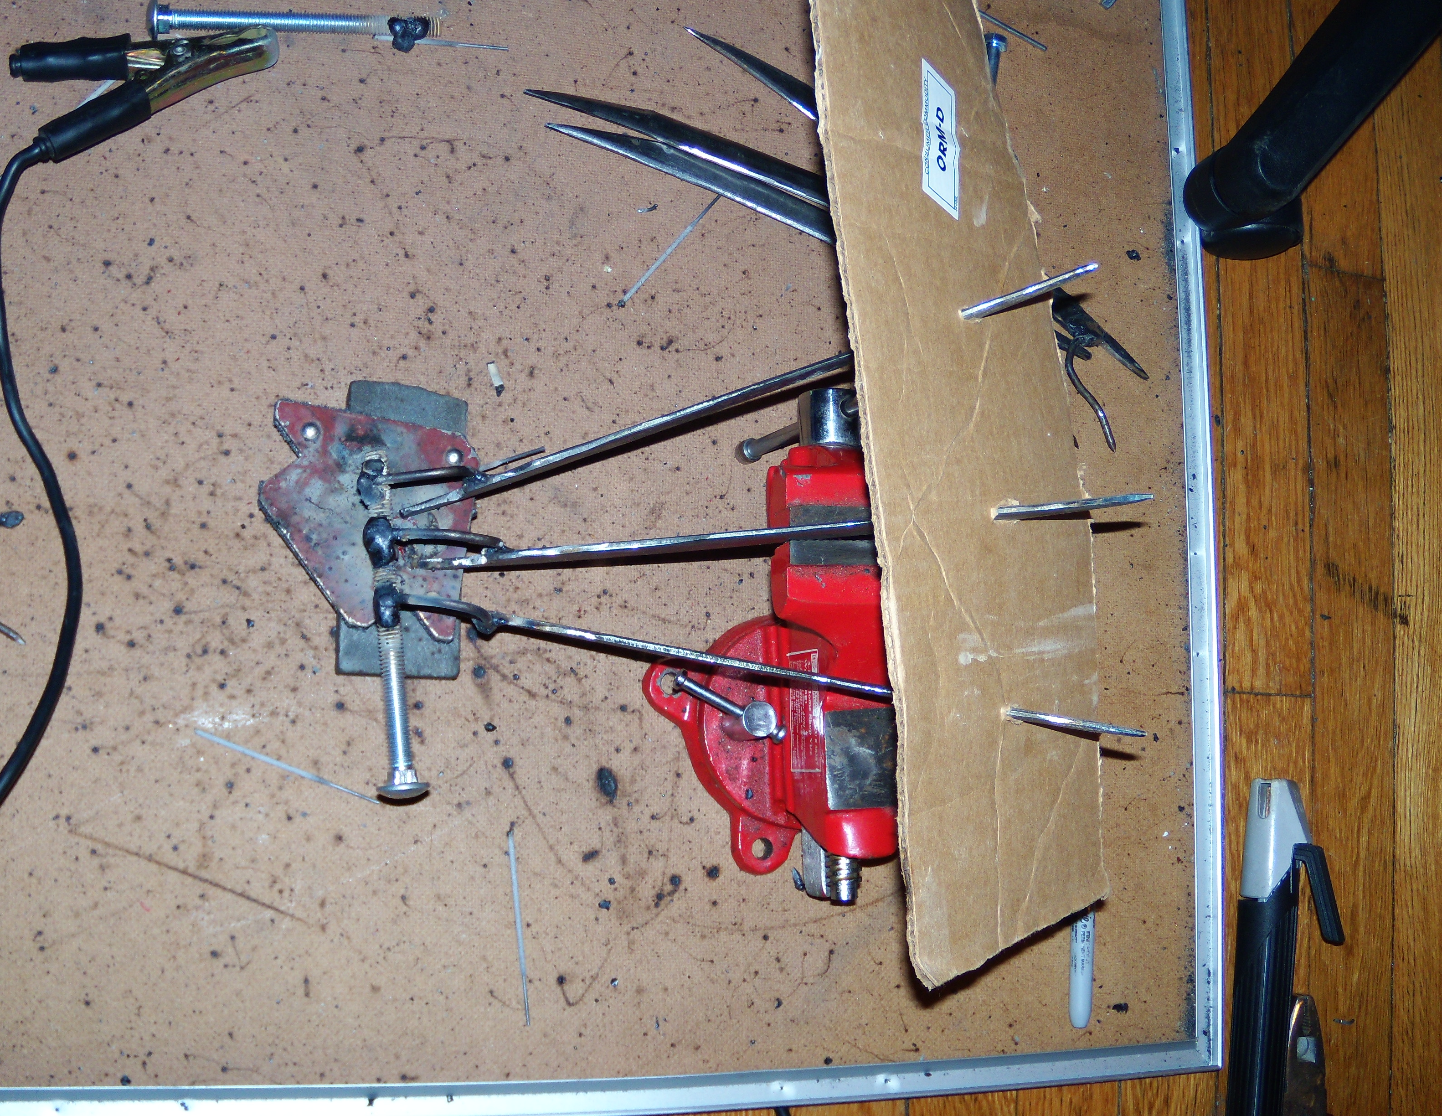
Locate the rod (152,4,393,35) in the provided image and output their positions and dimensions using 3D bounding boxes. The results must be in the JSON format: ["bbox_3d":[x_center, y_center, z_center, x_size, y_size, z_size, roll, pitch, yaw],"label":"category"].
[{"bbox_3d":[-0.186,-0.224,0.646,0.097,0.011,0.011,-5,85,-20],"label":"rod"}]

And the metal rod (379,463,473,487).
[{"bbox_3d":[-0.114,-0.032,0.600,0.035,0.008,0.006,-7,85,-12],"label":"metal rod"}]

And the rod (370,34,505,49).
[{"bbox_3d":[-0.122,-0.223,0.670,0.058,0.002,0.002,-2,84,-19],"label":"rod"}]

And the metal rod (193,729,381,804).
[{"bbox_3d":[-0.173,0.084,0.619,0.078,0.002,0.002,24,77,-14],"label":"metal rod"}]

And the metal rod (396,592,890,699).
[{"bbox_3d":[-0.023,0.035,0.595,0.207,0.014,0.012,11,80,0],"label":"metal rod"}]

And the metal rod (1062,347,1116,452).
[{"bbox_3d":[0.178,-0.077,0.742,0.015,0.010,0.053,-20,90,-18],"label":"metal rod"}]

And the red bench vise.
[{"bbox_3d":[0.042,0.035,0.631,0.132,0.122,0.205,2,83,-17],"label":"red bench vise"}]

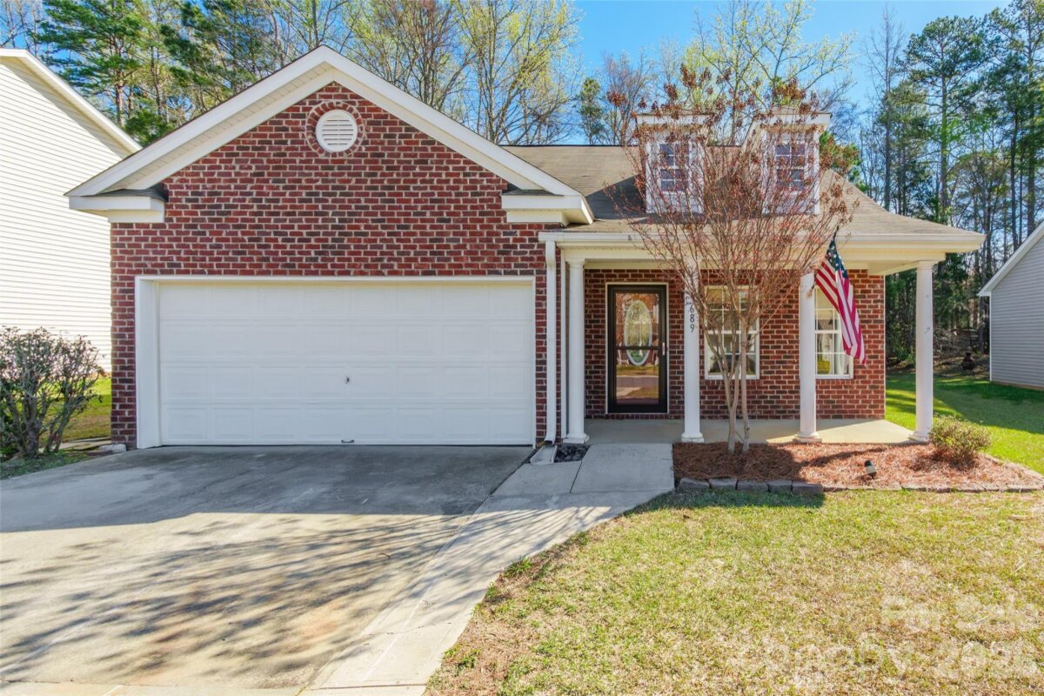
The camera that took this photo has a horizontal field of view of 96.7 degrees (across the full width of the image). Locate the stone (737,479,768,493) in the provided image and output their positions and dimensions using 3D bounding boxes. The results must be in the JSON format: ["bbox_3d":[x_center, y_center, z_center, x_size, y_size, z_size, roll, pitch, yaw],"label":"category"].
[{"bbox_3d":[2.290,1.385,4.620,0.295,0.100,0.180,0,0,0],"label":"stone"}]

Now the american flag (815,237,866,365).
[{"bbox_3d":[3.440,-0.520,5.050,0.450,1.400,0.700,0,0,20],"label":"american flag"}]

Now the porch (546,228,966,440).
[{"bbox_3d":[3.200,-0.080,6.500,5.000,2.620,2.200,0,0,0],"label":"porch"}]

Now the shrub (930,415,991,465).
[{"bbox_3d":[4.960,1.020,5.250,0.680,0.540,0.640,0,0,0],"label":"shrub"}]

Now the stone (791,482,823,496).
[{"bbox_3d":[2.810,1.390,4.560,0.295,0.100,0.180,0,0,0],"label":"stone"}]

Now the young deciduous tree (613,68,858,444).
[{"bbox_3d":[2.440,-0.940,5.300,2.750,4.350,2.450,0,0,0],"label":"young deciduous tree"}]

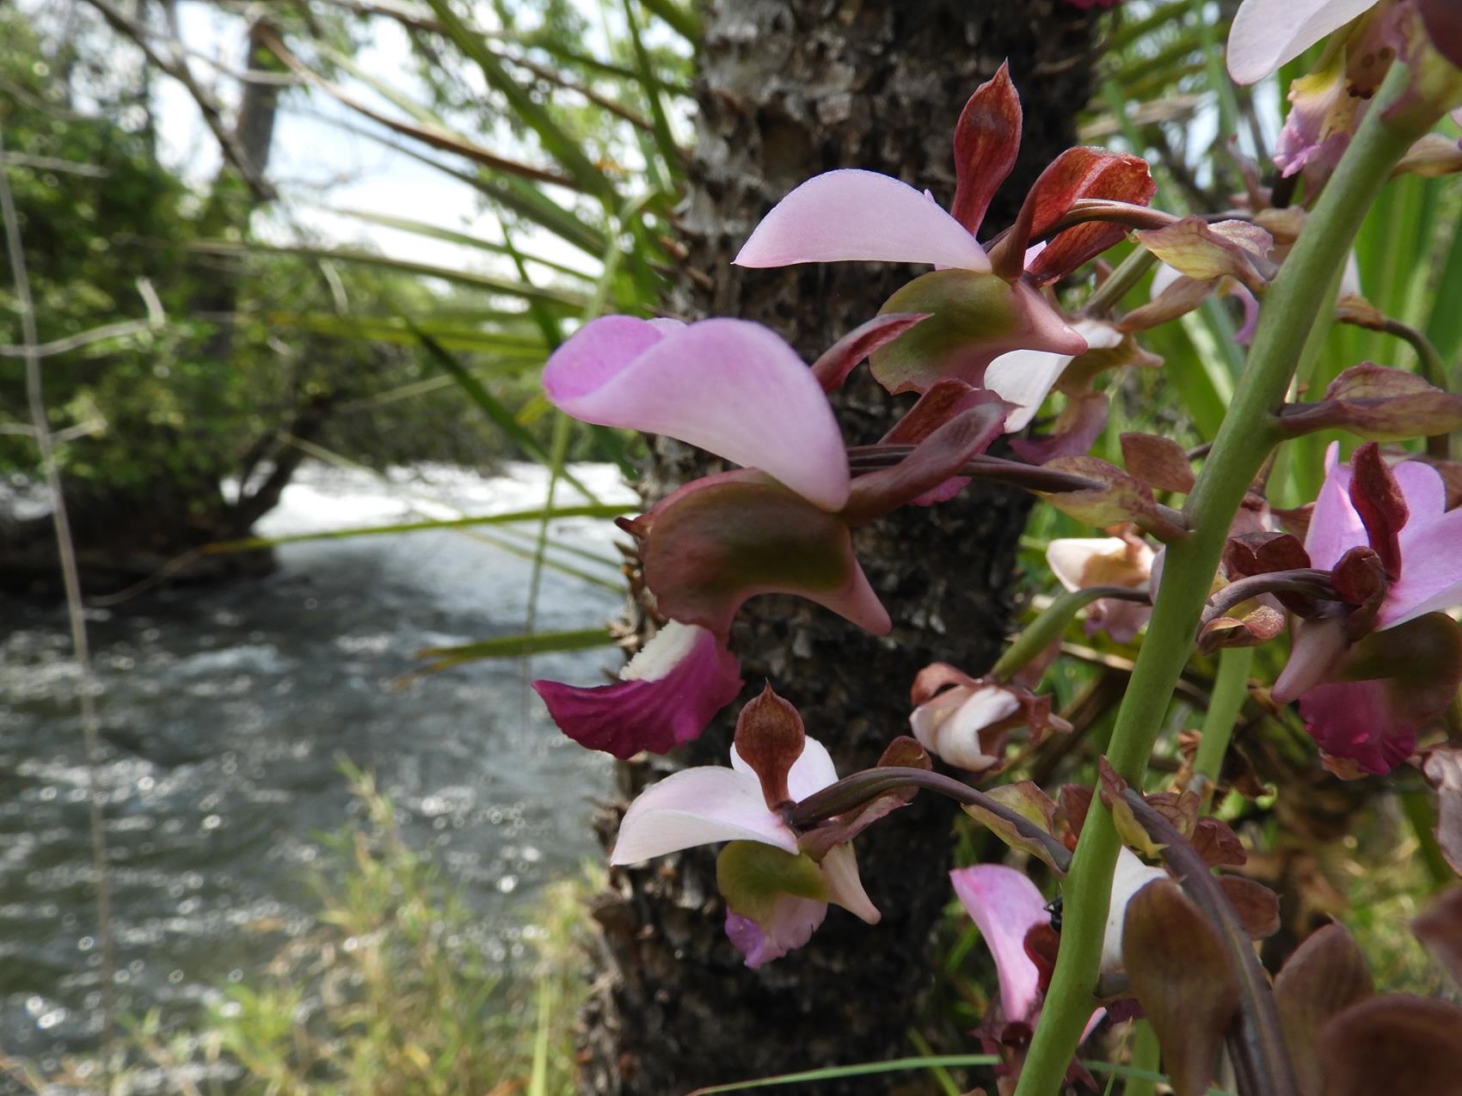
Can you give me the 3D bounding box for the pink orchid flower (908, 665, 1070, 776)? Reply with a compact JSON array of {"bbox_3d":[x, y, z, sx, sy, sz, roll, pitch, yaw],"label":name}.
[{"bbox_3d":[0.054,0.035,0.210,0.029,0.022,0.025,3,7,23],"label":"pink orchid flower"}]

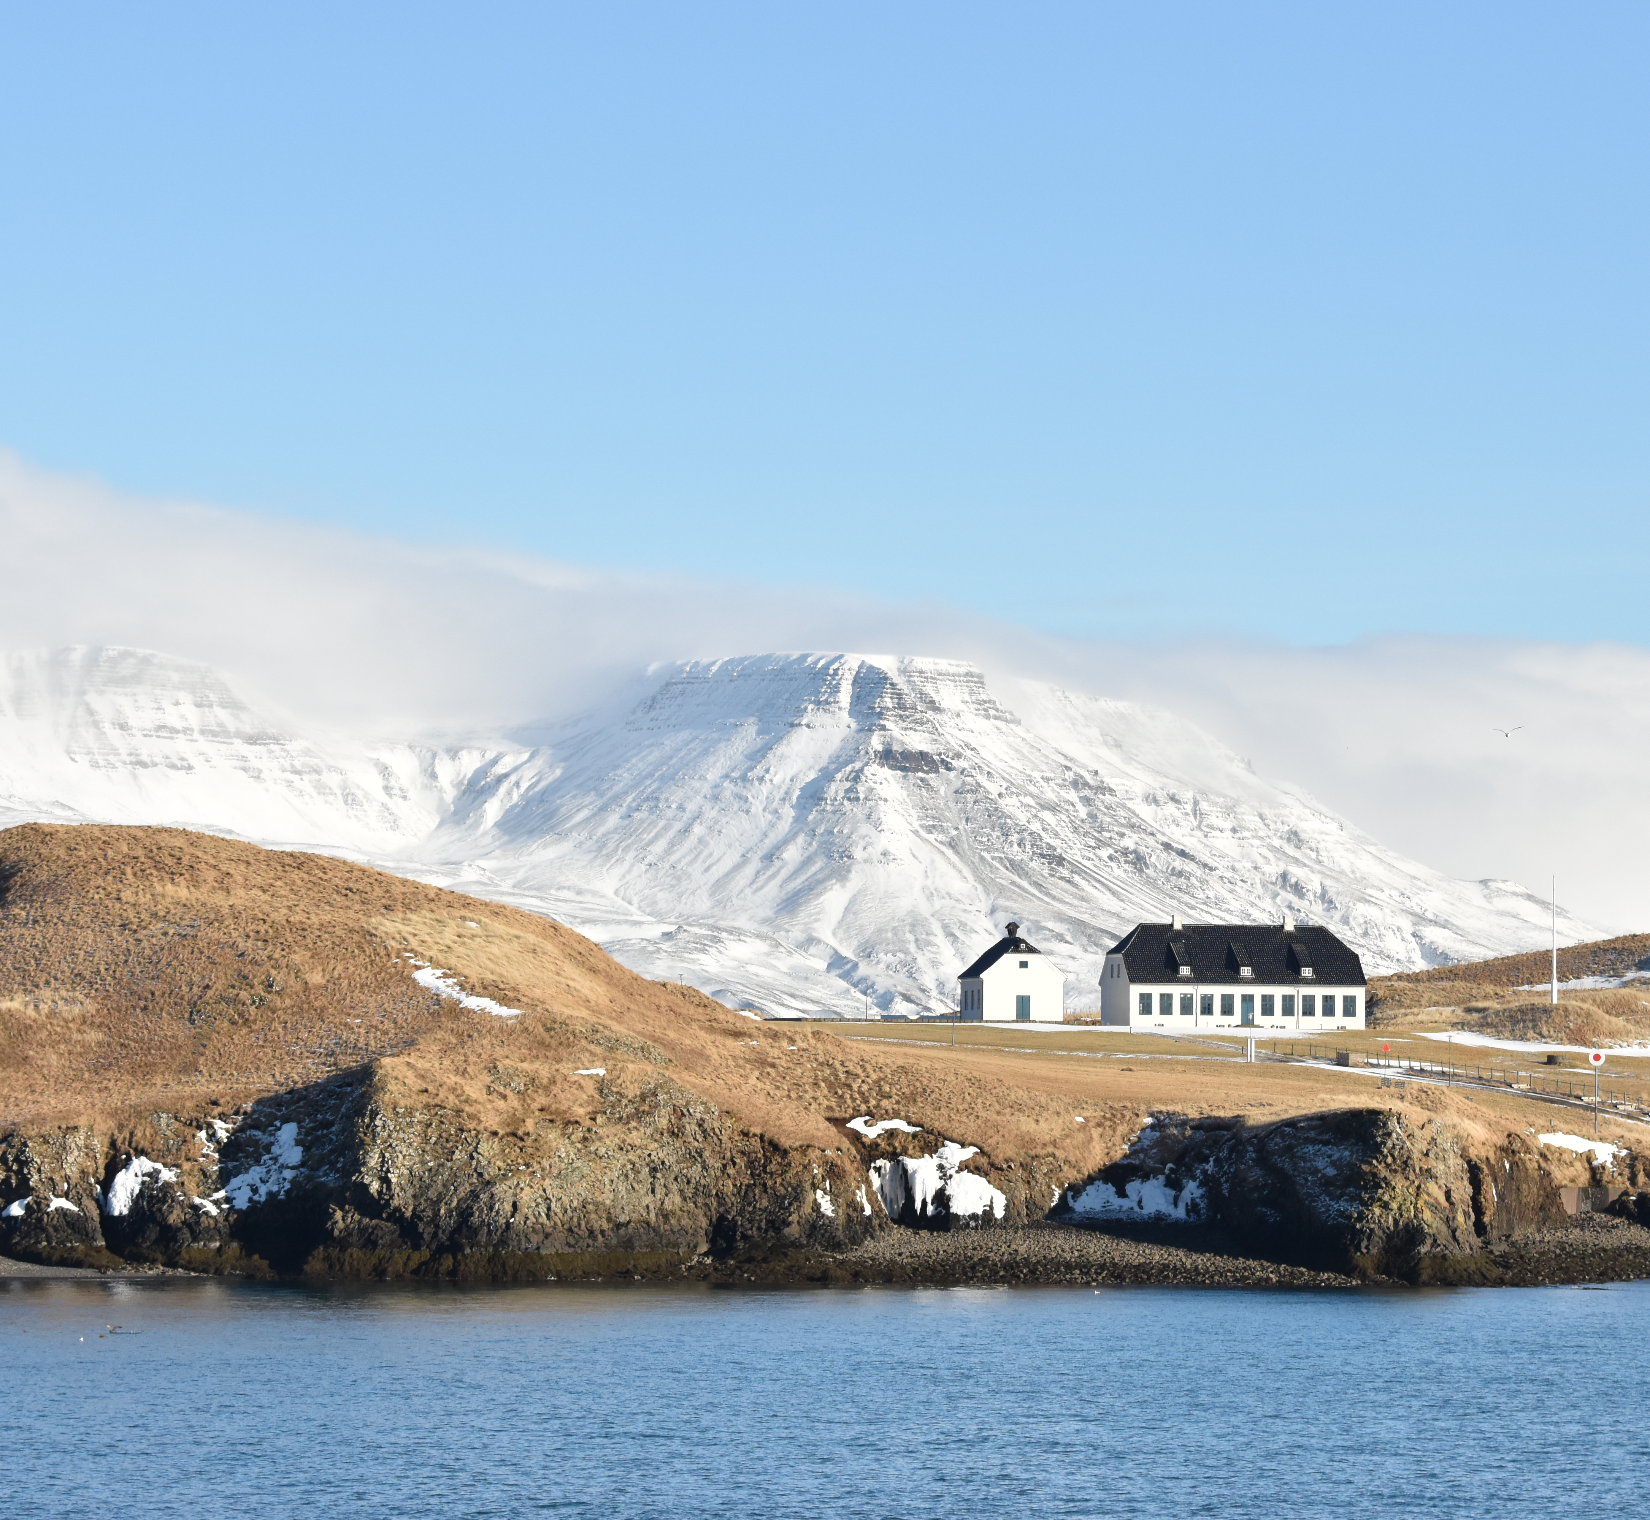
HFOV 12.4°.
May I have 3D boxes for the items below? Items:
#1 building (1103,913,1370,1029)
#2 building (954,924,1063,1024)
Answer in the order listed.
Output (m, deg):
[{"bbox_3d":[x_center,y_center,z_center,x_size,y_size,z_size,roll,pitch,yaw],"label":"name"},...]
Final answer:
[{"bbox_3d":[40.441,21.063,752.708,24.200,11.419,11.700,1,-3,-12],"label":"building"},{"bbox_3d":[18.560,21.126,754.803,8.200,9.925,10.300,1,-3,-12],"label":"building"}]

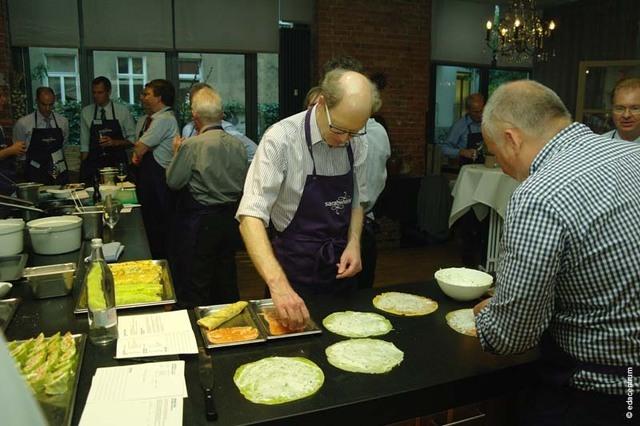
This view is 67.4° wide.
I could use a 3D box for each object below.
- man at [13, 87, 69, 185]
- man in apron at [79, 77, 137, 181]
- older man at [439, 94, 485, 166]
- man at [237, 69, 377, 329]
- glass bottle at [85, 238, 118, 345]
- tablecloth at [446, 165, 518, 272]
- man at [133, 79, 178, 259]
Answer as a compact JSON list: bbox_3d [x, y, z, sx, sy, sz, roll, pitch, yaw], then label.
[{"bbox_3d":[-2.333,-0.155,4.082,0.550,1.750,0.420,-6,11,-35],"label":"man"},{"bbox_3d":[-1.780,-0.174,4.078,0.550,1.800,0.420,-2,9,-14],"label":"man in apron"},{"bbox_3d":[1.549,-0.279,5.017,0.580,1.780,0.420,-3,10,-22],"label":"older man"},{"bbox_3d":[-0.050,0.282,1.819,0.580,1.660,0.530,-3,10,-23],"label":"man"},{"bbox_3d":[-0.605,0.212,1.321,0.083,0.286,0.083,1,9,0],"label":"glass bottle"},{"bbox_3d":[1.734,0.083,4.923,0.820,1.100,0.820,1,9,0],"label":"tablecloth"},{"bbox_3d":[-1.195,-0.077,3.586,0.420,1.780,0.520,-4,10,-28],"label":"man"}]

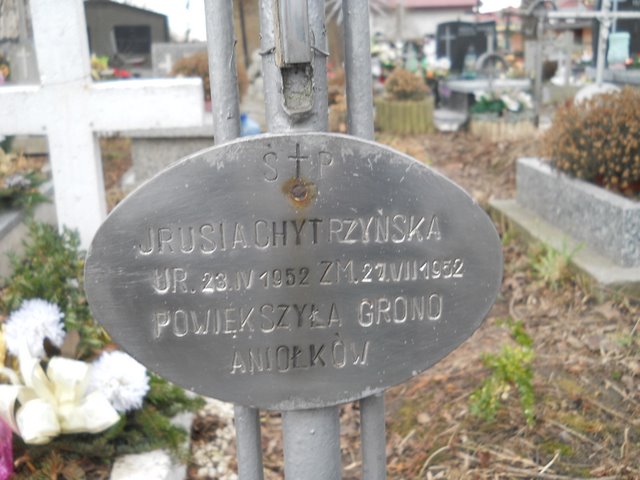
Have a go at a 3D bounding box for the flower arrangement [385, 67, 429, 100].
[{"bbox_3d":[0.791,-1.401,6.850,0.420,0.300,0.420,-1,13,7],"label":"flower arrangement"}]

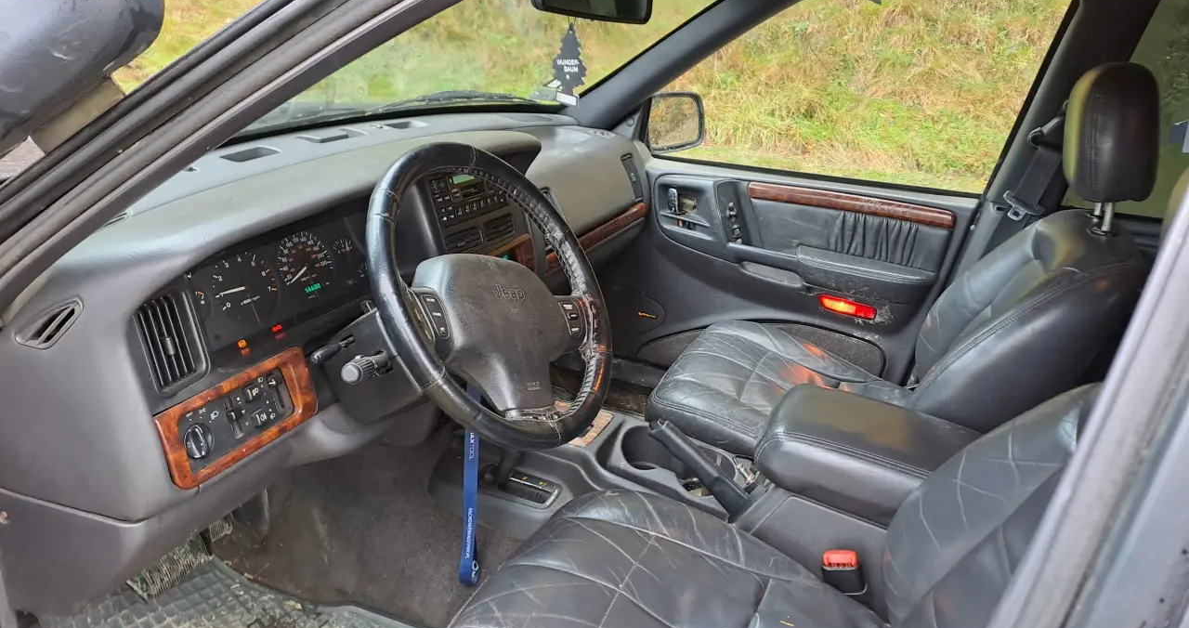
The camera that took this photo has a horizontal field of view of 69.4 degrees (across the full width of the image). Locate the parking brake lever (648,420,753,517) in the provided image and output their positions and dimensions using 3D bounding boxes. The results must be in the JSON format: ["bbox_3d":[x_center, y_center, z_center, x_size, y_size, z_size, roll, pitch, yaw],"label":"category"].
[{"bbox_3d":[0.164,0.248,1.426,0.210,0.050,0.035,43,29,6],"label":"parking brake lever"}]

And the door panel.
[{"bbox_3d":[0.398,-0.046,2.054,0.880,0.620,0.120,12,22,21],"label":"door panel"}]

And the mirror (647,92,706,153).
[{"bbox_3d":[0.180,-0.504,2.256,0.110,0.160,0.210,21,26,39],"label":"mirror"}]

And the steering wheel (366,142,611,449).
[{"bbox_3d":[-0.121,-0.020,1.049,0.100,0.388,0.388,-26,3,32],"label":"steering wheel"}]

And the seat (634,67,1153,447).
[{"bbox_3d":[0.549,-0.060,1.582,0.820,0.850,0.520,12,22,21],"label":"seat"}]

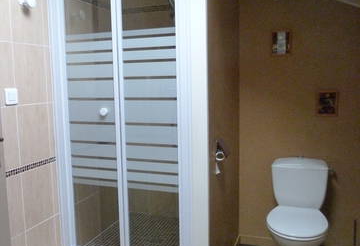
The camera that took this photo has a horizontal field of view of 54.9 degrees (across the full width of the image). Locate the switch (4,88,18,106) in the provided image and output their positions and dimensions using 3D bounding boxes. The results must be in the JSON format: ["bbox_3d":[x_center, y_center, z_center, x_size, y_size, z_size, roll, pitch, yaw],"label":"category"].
[{"bbox_3d":[-0.871,-0.140,1.792,0.012,0.081,0.075,2,7,20],"label":"switch"}]

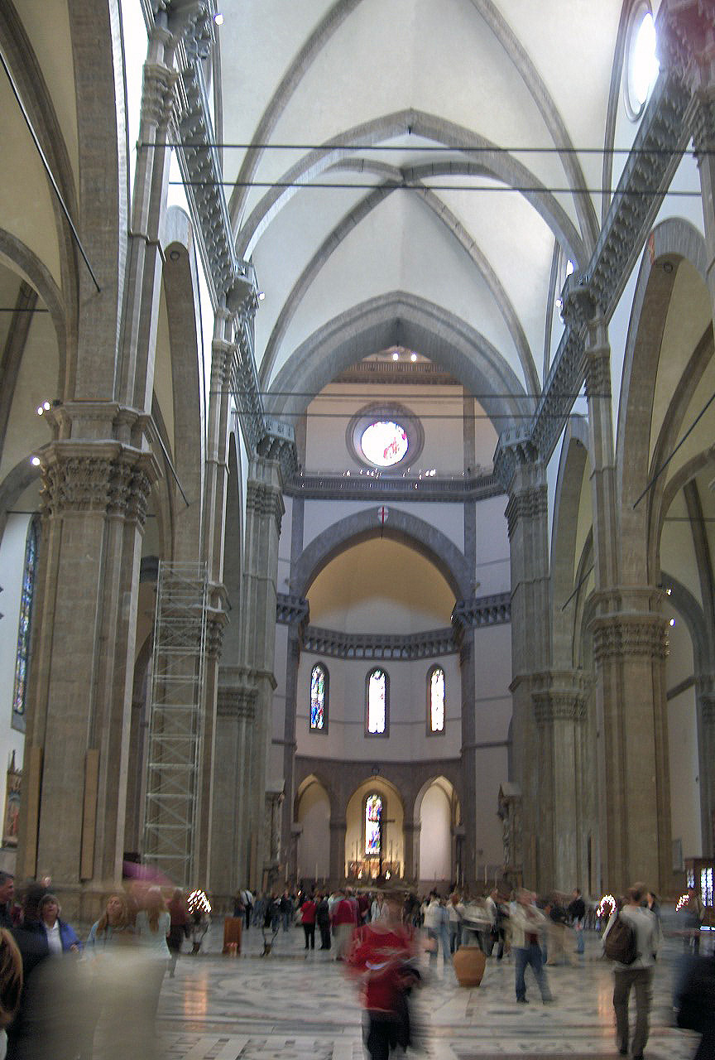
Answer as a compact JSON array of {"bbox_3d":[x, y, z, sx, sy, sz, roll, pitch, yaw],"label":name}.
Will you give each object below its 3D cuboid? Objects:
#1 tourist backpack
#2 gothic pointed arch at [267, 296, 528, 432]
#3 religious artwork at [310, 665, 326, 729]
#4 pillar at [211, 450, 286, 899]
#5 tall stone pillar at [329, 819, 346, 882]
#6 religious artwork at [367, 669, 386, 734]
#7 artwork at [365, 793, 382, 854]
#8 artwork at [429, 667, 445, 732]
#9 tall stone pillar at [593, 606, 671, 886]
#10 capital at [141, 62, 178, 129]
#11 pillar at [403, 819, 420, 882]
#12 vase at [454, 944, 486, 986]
[{"bbox_3d":[2.735,4.230,12.401,0.330,0.540,0.240,-9,-19,29],"label":"tourist backpack"},{"bbox_3d":[2.652,-10.454,80.811,17.300,10.400,4.200,1,-17,0],"label":"gothic pointed arch"},{"bbox_3d":[-4.275,18.110,129.826,2.200,7.400,0.300,16,-23,-41],"label":"religious artwork"},{"bbox_3d":[-7.272,9.367,75.546,3.600,28.900,5.400,1,-17,0],"label":"pillar"},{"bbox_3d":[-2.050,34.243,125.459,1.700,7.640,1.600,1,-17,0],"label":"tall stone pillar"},{"bbox_3d":[2.063,18.902,132.209,2.150,7.340,0.300,1,-17,0],"label":"religious artwork"},{"bbox_3d":[1.913,34.655,141.009,2.200,7.250,0.300,1,-17,0],"label":"artwork"},{"bbox_3d":[8.875,18.724,132.559,0.400,7.400,2.200,17,-23,-42],"label":"artwork"},{"bbox_3d":[11.949,10.181,52.526,3.100,14.170,3.000,1,-17,0],"label":"tall stone pillar"},{"bbox_3d":[-6.434,-13.581,39.220,1.100,2.390,2.200,1,-17,0],"label":"capital"},{"bbox_3d":[5.884,35.397,129.805,2.000,7.500,1.800,1,-17,0],"label":"pillar"},{"bbox_3d":[2.038,8.004,21.885,0.610,0.652,0.610,1,-17,0],"label":"vase"}]

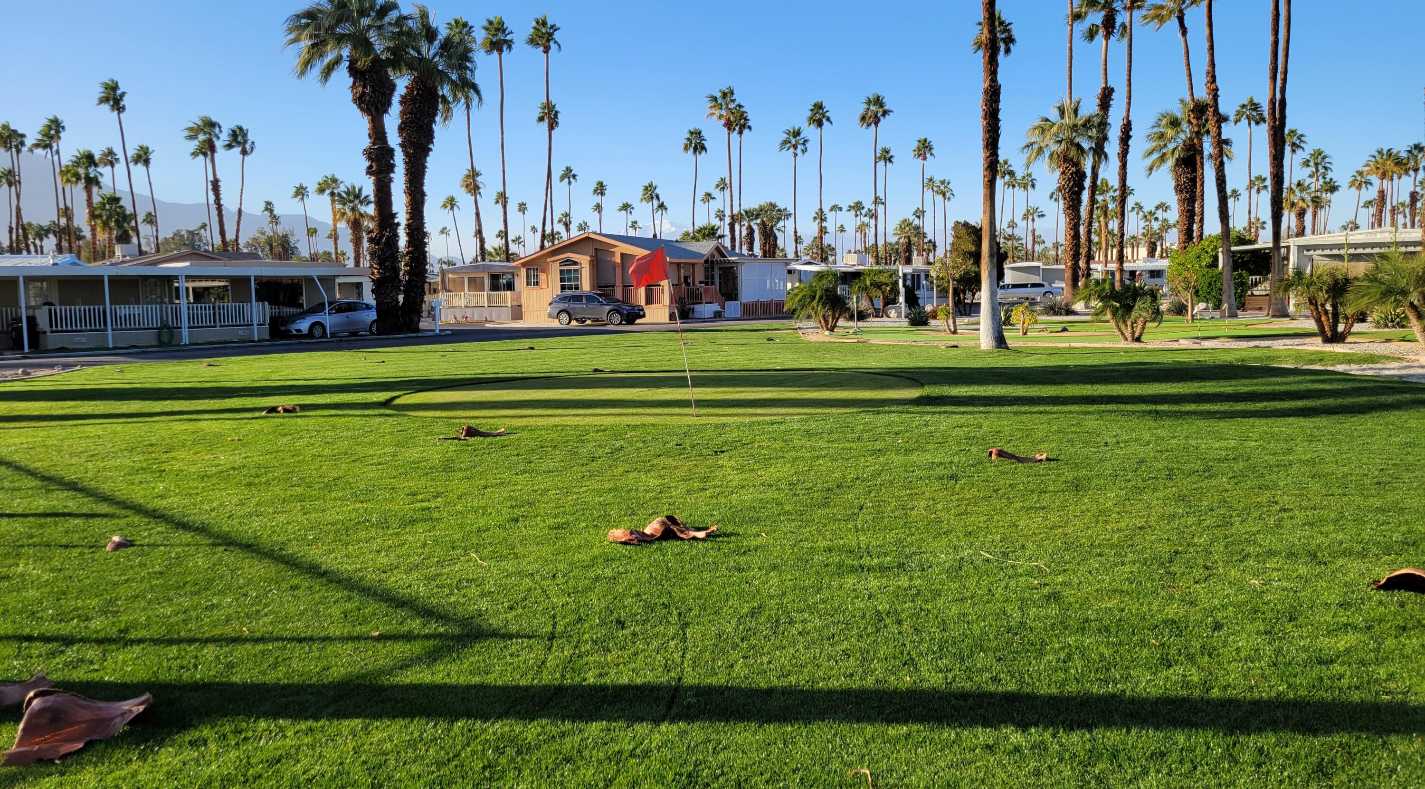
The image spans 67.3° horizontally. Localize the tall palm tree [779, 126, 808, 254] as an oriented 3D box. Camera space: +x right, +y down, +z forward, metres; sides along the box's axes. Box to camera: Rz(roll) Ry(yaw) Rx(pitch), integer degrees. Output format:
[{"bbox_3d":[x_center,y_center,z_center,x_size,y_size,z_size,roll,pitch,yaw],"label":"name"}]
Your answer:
[{"bbox_3d":[7.332,-15.983,96.915,2.700,16.209,2.700,-1,5,0],"label":"tall palm tree"}]

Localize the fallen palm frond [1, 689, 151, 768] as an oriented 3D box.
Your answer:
[{"bbox_3d":[-2.355,1.192,3.949,0.480,0.150,0.330,-4,6,-30],"label":"fallen palm frond"}]

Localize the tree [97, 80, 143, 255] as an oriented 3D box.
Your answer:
[{"bbox_3d":[-49.964,-16.276,91.332,3.270,20.610,2.700,-4,6,-28],"label":"tree"}]

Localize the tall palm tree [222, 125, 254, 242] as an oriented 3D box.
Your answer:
[{"bbox_3d":[-46.869,-17.205,105.899,3.500,18.197,3.400,-3,6,-23],"label":"tall palm tree"}]

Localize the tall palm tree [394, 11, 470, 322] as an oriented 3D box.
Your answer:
[{"bbox_3d":[-11.845,-9.401,45.308,3.700,13.637,3.700,-1,5,0],"label":"tall palm tree"}]

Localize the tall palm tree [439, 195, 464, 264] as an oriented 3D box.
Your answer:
[{"bbox_3d":[-42.900,-23.822,178.549,4.180,18.790,3.200,-3,6,-13],"label":"tall palm tree"}]

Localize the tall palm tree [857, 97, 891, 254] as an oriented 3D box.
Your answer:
[{"bbox_3d":[15.523,-18.460,102.065,3.200,19.970,3.200,0,5,9],"label":"tall palm tree"}]

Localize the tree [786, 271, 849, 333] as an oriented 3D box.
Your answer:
[{"bbox_3d":[3.663,-3.219,37.285,2.160,2.110,2.100,-1,5,6],"label":"tree"}]

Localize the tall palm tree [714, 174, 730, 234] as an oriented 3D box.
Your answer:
[{"bbox_3d":[1.789,-26.692,181.022,2.700,20.676,2.700,-1,6,1],"label":"tall palm tree"}]

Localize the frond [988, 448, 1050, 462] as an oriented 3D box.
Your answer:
[{"bbox_3d":[2.800,0.541,9.786,0.520,0.100,0.220,-1,6,0],"label":"frond"}]

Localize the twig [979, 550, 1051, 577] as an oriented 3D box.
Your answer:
[{"bbox_3d":[1.697,0.916,6.007,0.101,0.040,0.547,-5,7,-35],"label":"twig"}]

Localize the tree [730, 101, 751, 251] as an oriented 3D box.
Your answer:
[{"bbox_3d":[2.530,-16.785,95.833,2.300,18.175,2.300,-1,5,0],"label":"tree"}]

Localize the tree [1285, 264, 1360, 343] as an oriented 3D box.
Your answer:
[{"bbox_3d":[15.757,-2.350,27.503,1.900,2.018,1.900,2,6,30],"label":"tree"}]

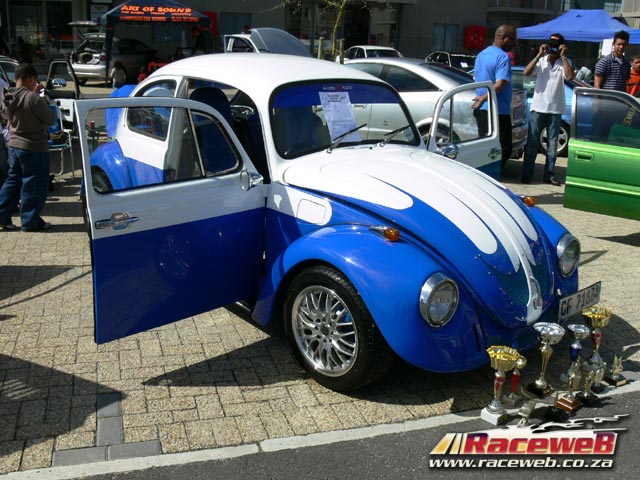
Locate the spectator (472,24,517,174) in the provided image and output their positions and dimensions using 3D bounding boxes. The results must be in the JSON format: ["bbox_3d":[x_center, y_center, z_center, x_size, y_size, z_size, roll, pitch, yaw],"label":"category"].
[{"bbox_3d":[2.073,-1.570,7.601,0.380,1.800,0.500,-10,21,-35],"label":"spectator"}]

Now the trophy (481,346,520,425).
[{"bbox_3d":[0.784,0.633,2.839,0.145,0.322,0.145,2,17,-1],"label":"trophy"}]

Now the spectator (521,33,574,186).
[{"bbox_3d":[2.722,-1.553,7.735,0.600,1.740,0.420,6,18,12],"label":"spectator"}]

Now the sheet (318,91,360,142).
[{"bbox_3d":[0.117,-0.680,3.580,0.210,0.293,0.010,-12,-5,-39],"label":"sheet"}]

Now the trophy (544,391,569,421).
[{"bbox_3d":[1.077,0.731,2.904,0.087,0.120,0.085,-13,23,-41],"label":"trophy"}]

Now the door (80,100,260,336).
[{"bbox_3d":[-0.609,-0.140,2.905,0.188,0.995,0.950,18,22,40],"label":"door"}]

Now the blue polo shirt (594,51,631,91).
[{"bbox_3d":[2.887,-1.482,6.398,0.465,0.693,0.297,-1,17,-14],"label":"blue polo shirt"}]

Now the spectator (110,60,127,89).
[{"bbox_3d":[-4.957,-3.945,15.975,0.356,0.938,0.297,-2,18,-18],"label":"spectator"}]

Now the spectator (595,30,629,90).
[{"bbox_3d":[2.869,-1.145,6.500,0.495,1.829,0.327,-1,17,-14],"label":"spectator"}]

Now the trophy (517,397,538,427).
[{"bbox_3d":[0.901,0.748,2.827,0.070,0.118,0.055,-13,23,-41],"label":"trophy"}]

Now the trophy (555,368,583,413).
[{"bbox_3d":[1.164,0.664,2.977,0.092,0.210,0.088,-13,23,-41],"label":"trophy"}]

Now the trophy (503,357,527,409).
[{"bbox_3d":[0.902,0.648,2.985,0.080,0.215,0.075,-13,23,-41],"label":"trophy"}]

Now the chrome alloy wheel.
[{"bbox_3d":[0.058,0.402,2.942,0.418,0.418,0.168,19,23,42],"label":"chrome alloy wheel"}]

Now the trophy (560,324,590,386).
[{"bbox_3d":[1.256,0.561,3.196,0.109,0.302,0.109,-10,21,-37],"label":"trophy"}]

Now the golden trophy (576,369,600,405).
[{"bbox_3d":[1.279,0.681,3.050,0.099,0.158,0.089,-10,21,-37],"label":"golden trophy"}]

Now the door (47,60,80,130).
[{"bbox_3d":[-3.381,-1.890,8.464,0.891,0.960,0.148,16,21,37],"label":"door"}]

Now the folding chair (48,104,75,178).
[{"bbox_3d":[-3.008,-1.076,7.021,0.554,0.792,0.544,-7,19,-30],"label":"folding chair"}]

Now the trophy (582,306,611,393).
[{"bbox_3d":[1.393,0.523,3.255,0.145,0.333,0.145,-13,23,-41],"label":"trophy"}]

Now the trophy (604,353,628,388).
[{"bbox_3d":[1.485,0.637,3.219,0.093,0.145,0.075,-13,23,-41],"label":"trophy"}]

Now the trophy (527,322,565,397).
[{"bbox_3d":[1.074,0.558,3.066,0.153,0.358,0.153,-10,21,-37],"label":"trophy"}]

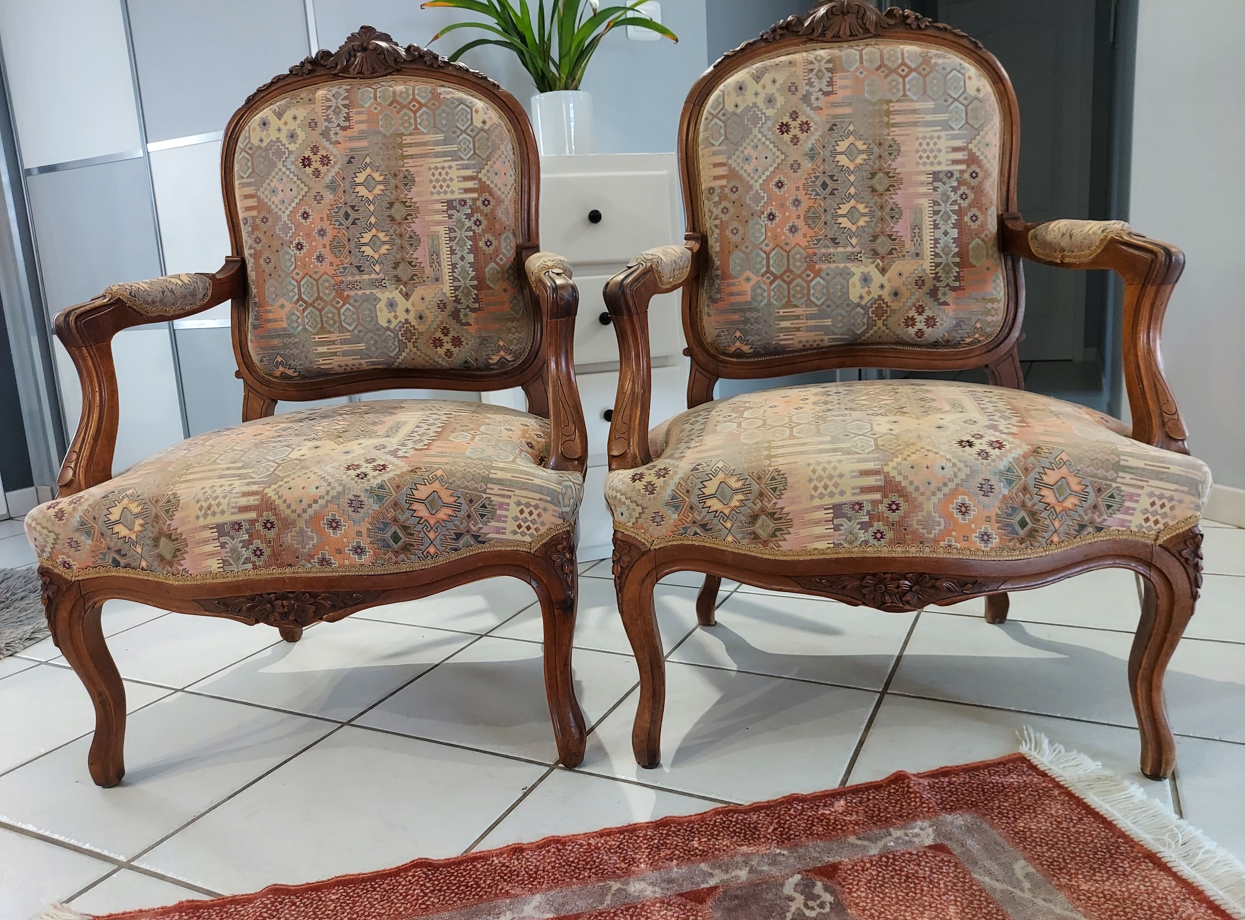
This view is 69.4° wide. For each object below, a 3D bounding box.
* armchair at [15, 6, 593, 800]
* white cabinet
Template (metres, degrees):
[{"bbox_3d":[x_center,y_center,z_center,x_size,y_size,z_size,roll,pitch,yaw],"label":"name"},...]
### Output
[{"bbox_3d":[-0.384,-0.153,1.268,0.653,1.002,0.606,-3,11,2],"label":"armchair"},{"bbox_3d":[-0.106,-0.235,2.086,0.358,0.833,0.460,-7,11,-18],"label":"white cabinet"}]

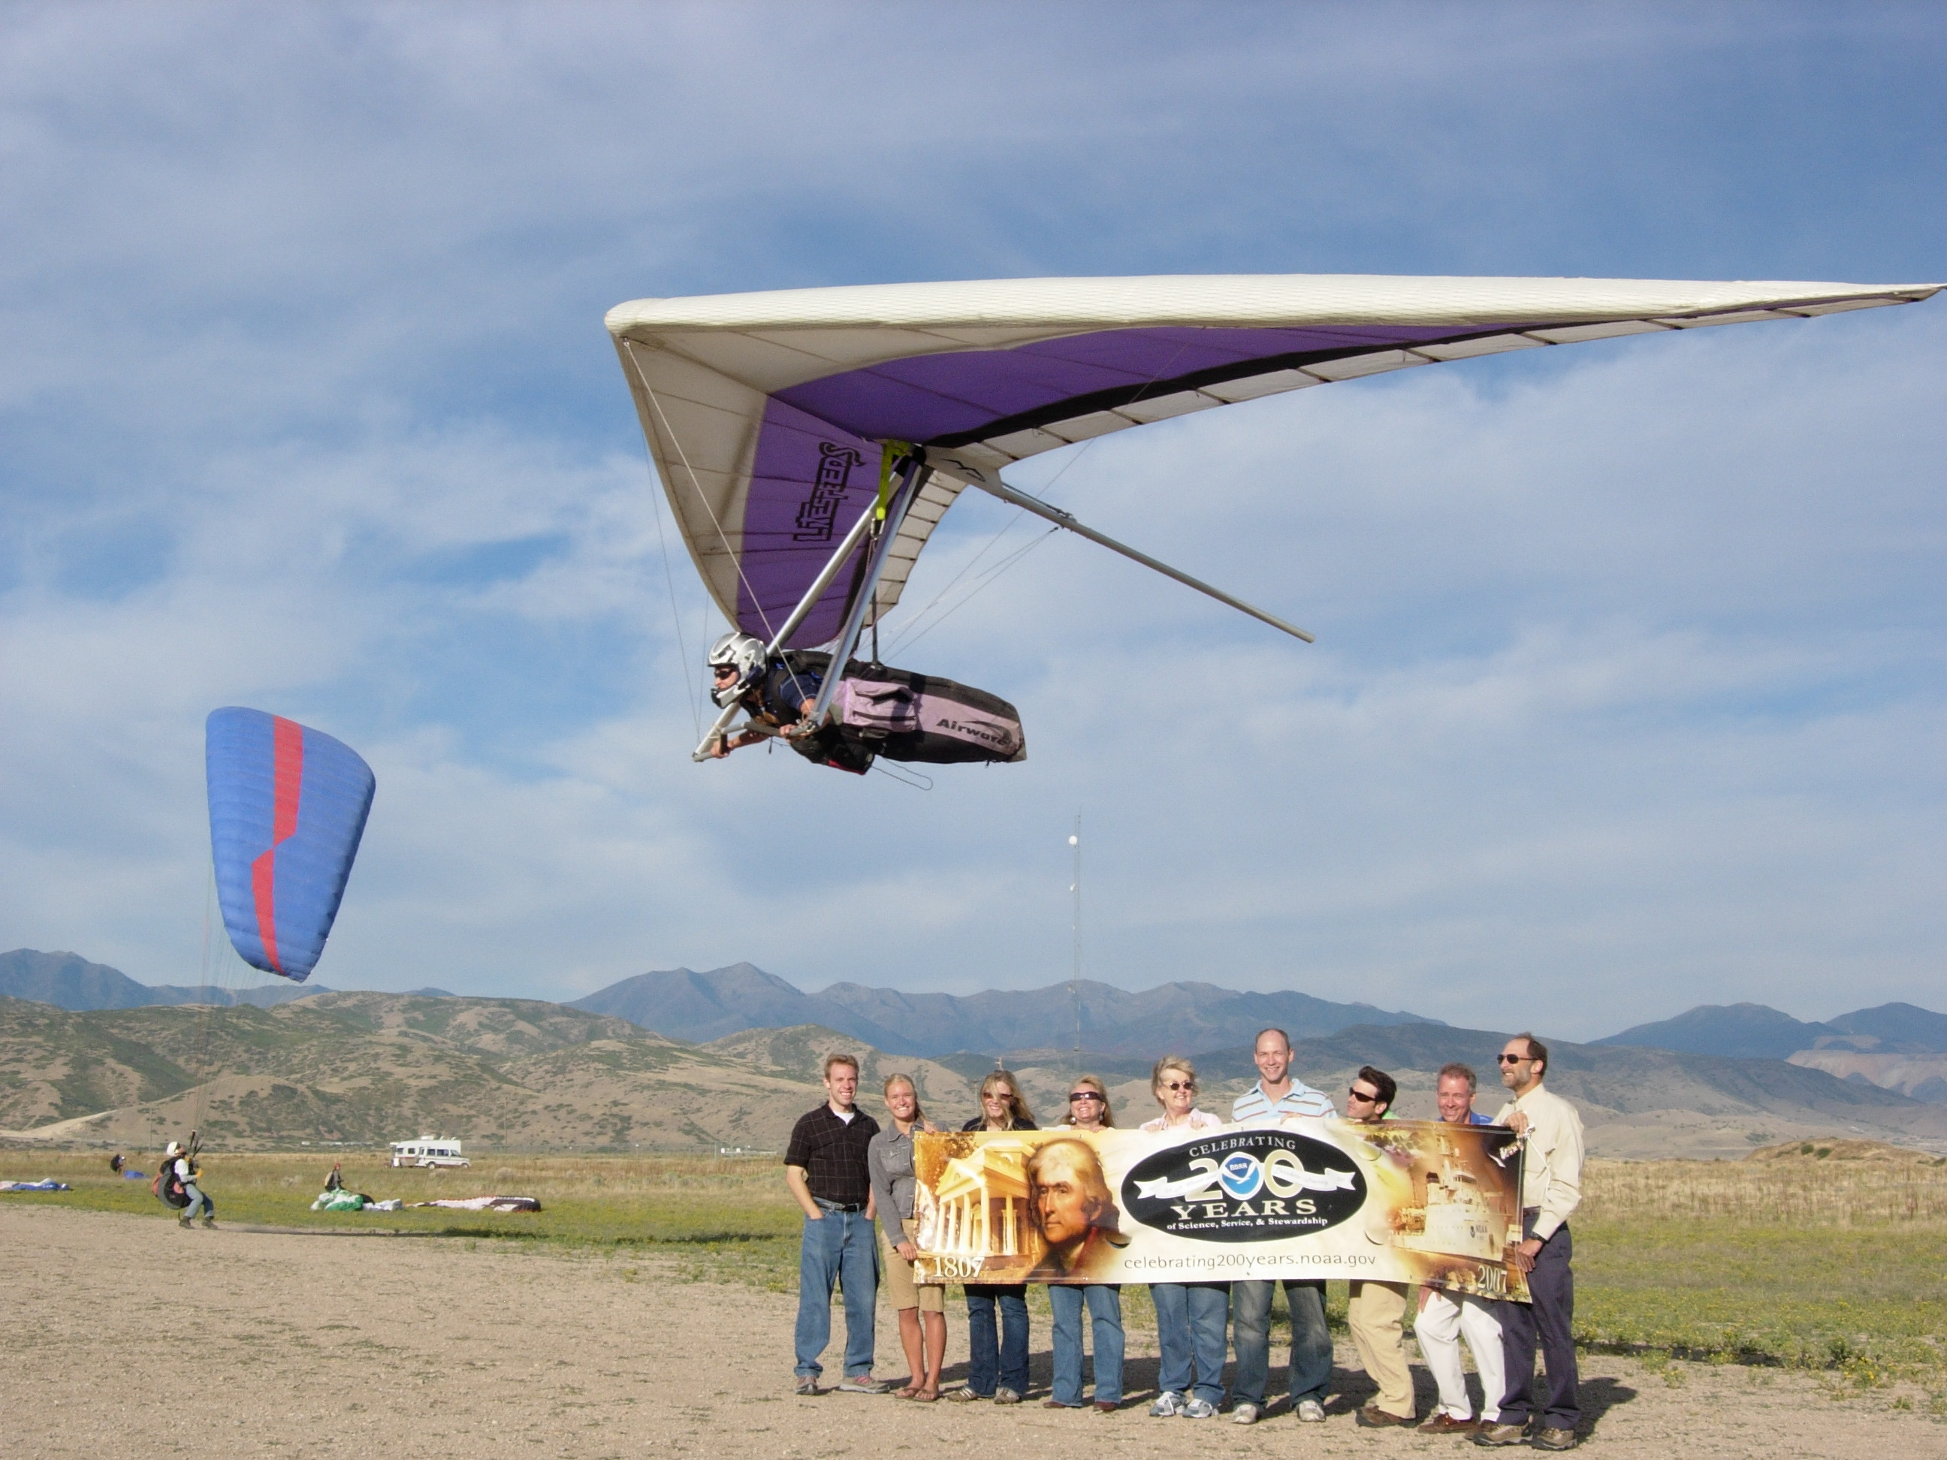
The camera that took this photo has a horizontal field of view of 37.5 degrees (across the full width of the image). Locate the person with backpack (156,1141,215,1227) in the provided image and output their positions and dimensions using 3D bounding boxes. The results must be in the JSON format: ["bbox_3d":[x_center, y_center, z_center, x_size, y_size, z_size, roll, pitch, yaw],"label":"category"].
[{"bbox_3d":[-14.009,8.086,51.000,1.020,1.570,0.650,1,-8,-8],"label":"person with backpack"}]

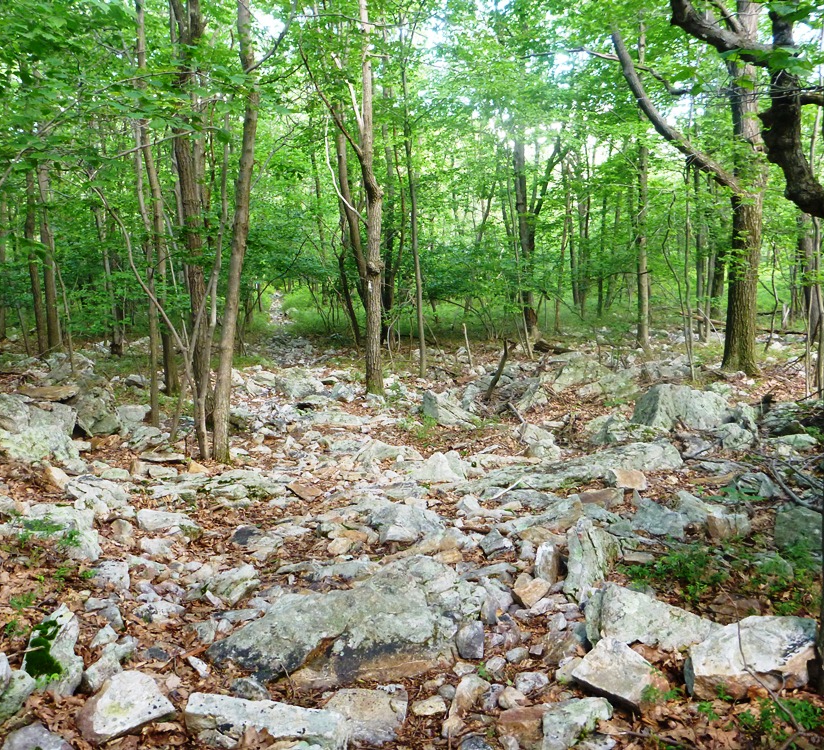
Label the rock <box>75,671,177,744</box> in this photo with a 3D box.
[{"bbox_3d":[-1.045,1.209,2.960,0.340,0.170,0.270,-1,4,-17],"label":"rock"}]

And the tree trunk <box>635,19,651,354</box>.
[{"bbox_3d":[5.699,-4.636,20.000,0.300,8.100,0.300,0,4,0],"label":"tree trunk"}]

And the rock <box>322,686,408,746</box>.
[{"bbox_3d":[-0.166,1.212,2.891,0.270,0.130,0.210,-1,5,-10],"label":"rock"}]

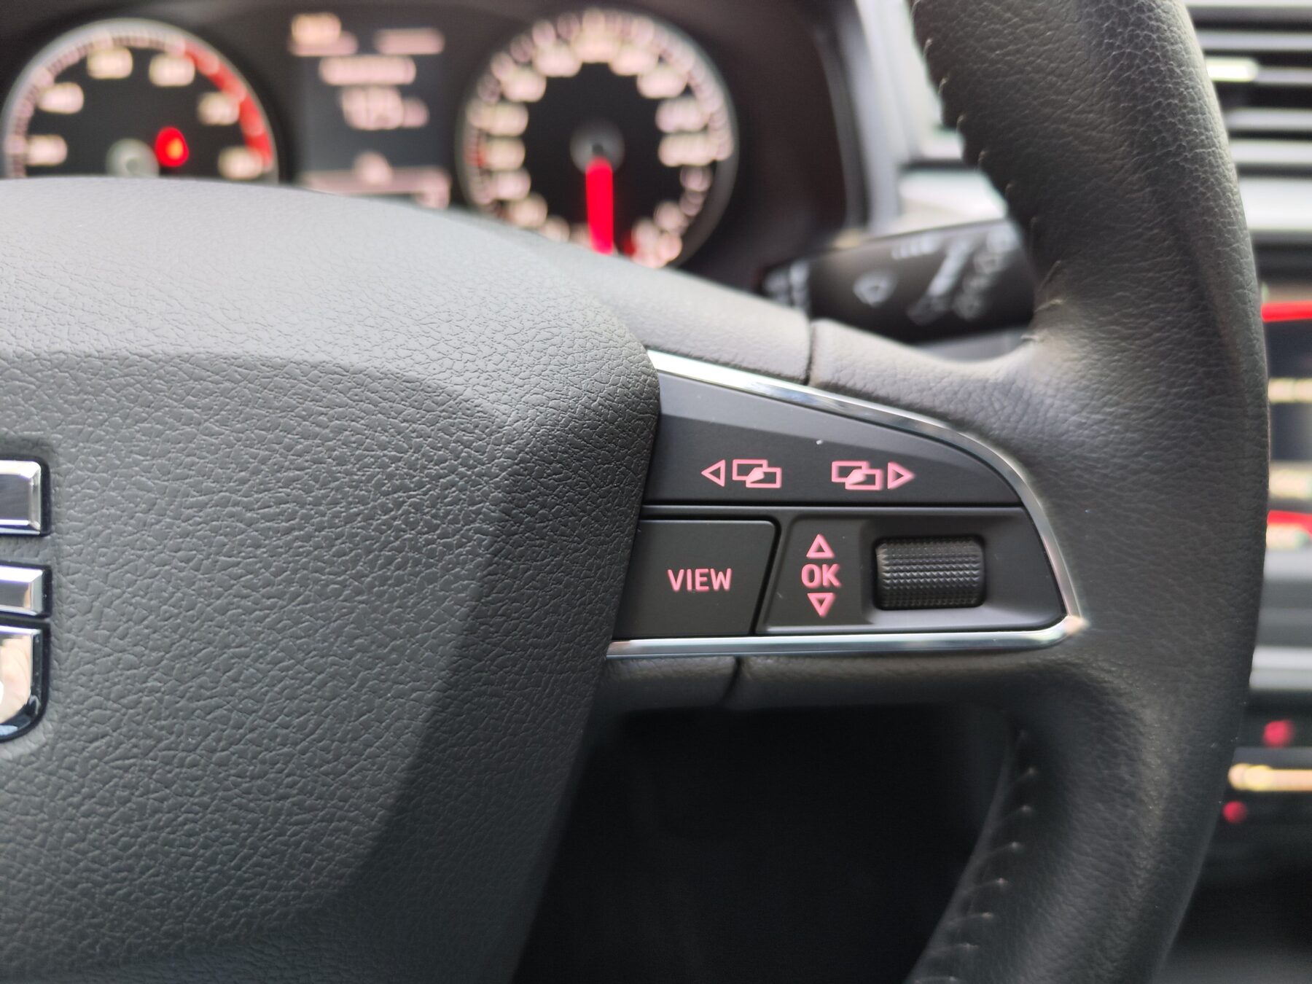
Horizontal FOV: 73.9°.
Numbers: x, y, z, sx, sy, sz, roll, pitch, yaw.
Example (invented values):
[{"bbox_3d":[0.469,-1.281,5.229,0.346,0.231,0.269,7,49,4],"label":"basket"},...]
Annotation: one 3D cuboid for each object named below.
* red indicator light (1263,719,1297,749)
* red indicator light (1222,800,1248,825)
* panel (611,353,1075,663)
[{"bbox_3d":[0.236,0.092,0.330,0.010,0.010,0.005,0,-3,0],"label":"red indicator light"},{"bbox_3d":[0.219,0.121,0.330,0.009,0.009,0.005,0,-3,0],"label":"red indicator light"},{"bbox_3d":[0.029,0.002,0.135,0.073,0.046,0.016,0,2,-3],"label":"panel"}]

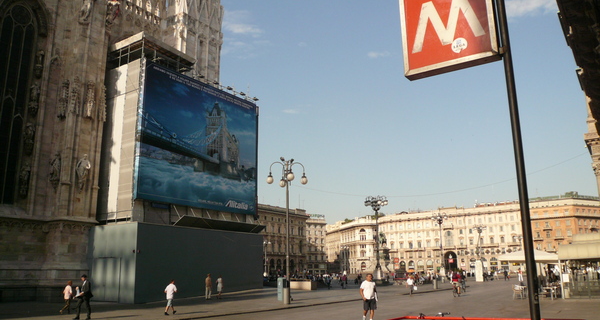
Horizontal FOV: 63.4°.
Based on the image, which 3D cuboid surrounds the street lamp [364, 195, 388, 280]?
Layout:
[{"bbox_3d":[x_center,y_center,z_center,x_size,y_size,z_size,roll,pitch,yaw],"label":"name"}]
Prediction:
[{"bbox_3d":[12.602,12.609,79.233,3.800,13.648,3.800,-1,-13,0],"label":"street lamp"}]

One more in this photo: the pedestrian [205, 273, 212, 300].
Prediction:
[{"bbox_3d":[-6.412,8.904,34.085,0.550,1.747,0.420,-6,-14,21],"label":"pedestrian"}]

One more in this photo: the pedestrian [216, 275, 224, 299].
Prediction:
[{"bbox_3d":[-5.743,9.173,34.972,0.520,1.611,0.420,-8,-15,27],"label":"pedestrian"}]

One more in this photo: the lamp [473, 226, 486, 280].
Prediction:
[{"bbox_3d":[47.344,23.842,127.541,3.500,13.420,3.500,-10,-16,34],"label":"lamp"}]

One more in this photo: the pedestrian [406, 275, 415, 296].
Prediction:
[{"bbox_3d":[9.091,10.373,39.999,0.650,1.659,0.500,-4,-14,15],"label":"pedestrian"}]

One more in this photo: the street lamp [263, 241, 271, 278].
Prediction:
[{"bbox_3d":[-12.505,36.331,179.026,3.500,13.637,3.500,-10,-16,34],"label":"street lamp"}]

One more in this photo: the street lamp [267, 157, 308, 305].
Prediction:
[{"bbox_3d":[-0.754,4.188,29.625,2.600,8.895,2.600,2,-14,-13],"label":"street lamp"}]

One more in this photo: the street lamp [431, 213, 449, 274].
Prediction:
[{"bbox_3d":[29.753,17.676,102.489,3.500,13.265,3.500,-10,-16,34],"label":"street lamp"}]

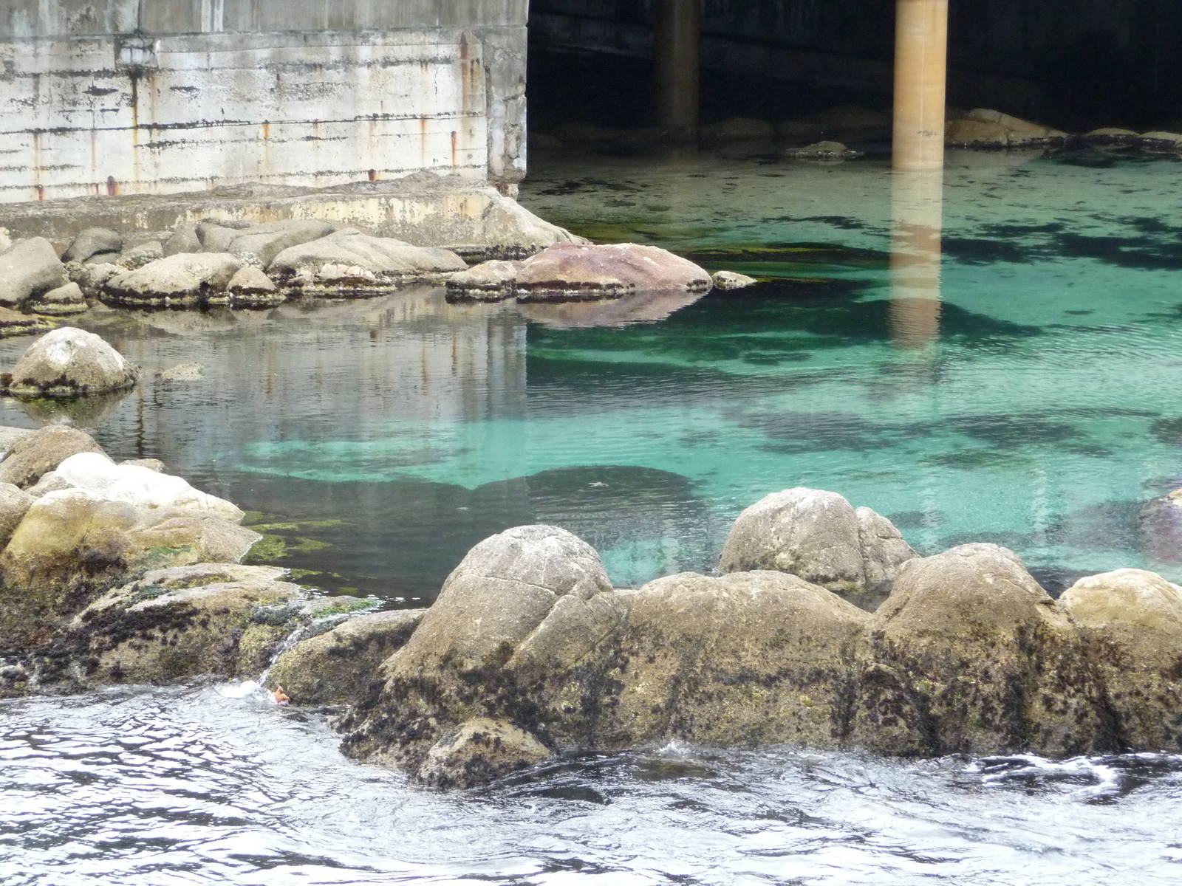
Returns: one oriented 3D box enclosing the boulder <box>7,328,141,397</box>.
[{"bbox_3d":[-4.634,-0.751,39.012,1.160,0.530,1.050,0,9,0],"label":"boulder"}]

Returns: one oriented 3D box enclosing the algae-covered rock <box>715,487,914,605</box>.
[{"bbox_3d":[1.581,0.649,30.399,1.370,0.710,1.100,0,9,0],"label":"algae-covered rock"}]

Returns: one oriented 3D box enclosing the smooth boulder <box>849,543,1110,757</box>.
[{"bbox_3d":[2.577,1.294,28.928,1.730,1.240,1.550,0,9,0],"label":"smooth boulder"}]

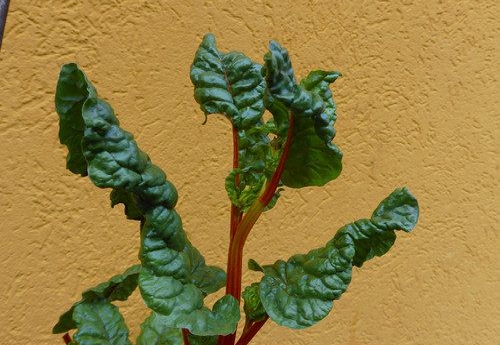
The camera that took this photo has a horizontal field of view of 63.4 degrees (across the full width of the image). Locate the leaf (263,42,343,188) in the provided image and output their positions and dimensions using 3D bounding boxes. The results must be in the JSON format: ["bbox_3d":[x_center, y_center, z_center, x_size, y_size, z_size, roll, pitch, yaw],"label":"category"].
[{"bbox_3d":[0.075,-0.083,0.580,0.116,0.208,0.120,1,-7,-6],"label":"leaf"}]

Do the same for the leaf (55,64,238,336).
[{"bbox_3d":[-0.154,0.043,0.550,0.135,0.410,0.130,-28,-6,5],"label":"leaf"}]

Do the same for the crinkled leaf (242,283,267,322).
[{"bbox_3d":[0.008,0.186,0.580,0.037,0.055,0.038,0,-7,0],"label":"crinkled leaf"}]

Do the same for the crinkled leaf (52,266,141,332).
[{"bbox_3d":[-0.226,0.188,0.600,0.140,0.106,0.100,-1,-7,11],"label":"crinkled leaf"}]

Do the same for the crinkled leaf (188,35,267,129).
[{"bbox_3d":[-0.032,-0.134,0.600,0.112,0.143,0.075,-9,-7,6],"label":"crinkled leaf"}]

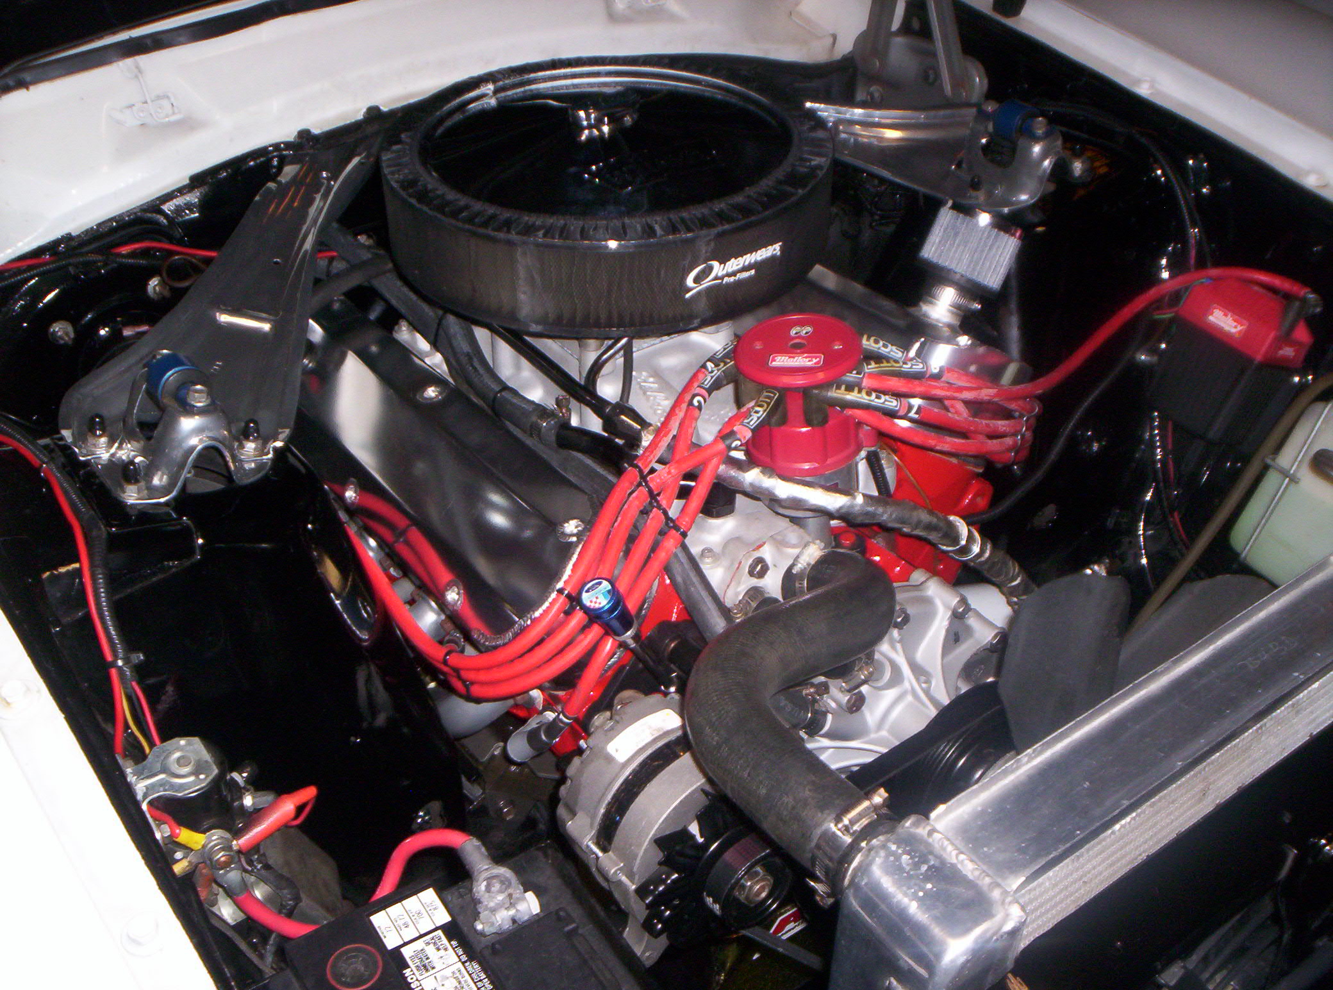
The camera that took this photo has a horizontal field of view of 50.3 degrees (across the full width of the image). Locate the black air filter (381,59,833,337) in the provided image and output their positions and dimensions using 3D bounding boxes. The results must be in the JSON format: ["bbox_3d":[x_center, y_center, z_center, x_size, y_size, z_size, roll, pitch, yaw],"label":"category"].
[{"bbox_3d":[-0.046,-0.257,1.171,0.364,0.082,0.364,-1,37,1],"label":"black air filter"}]

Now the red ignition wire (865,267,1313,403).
[{"bbox_3d":[0.341,-0.128,1.098,0.445,0.085,0.090,-25,43,-27],"label":"red ignition wire"}]

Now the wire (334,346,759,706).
[{"bbox_3d":[-0.101,-0.013,1.085,0.270,0.210,0.300,-25,43,-27],"label":"wire"}]

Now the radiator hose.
[{"bbox_3d":[0.103,0.115,0.870,0.220,0.130,0.270,-25,43,-27],"label":"radiator hose"}]

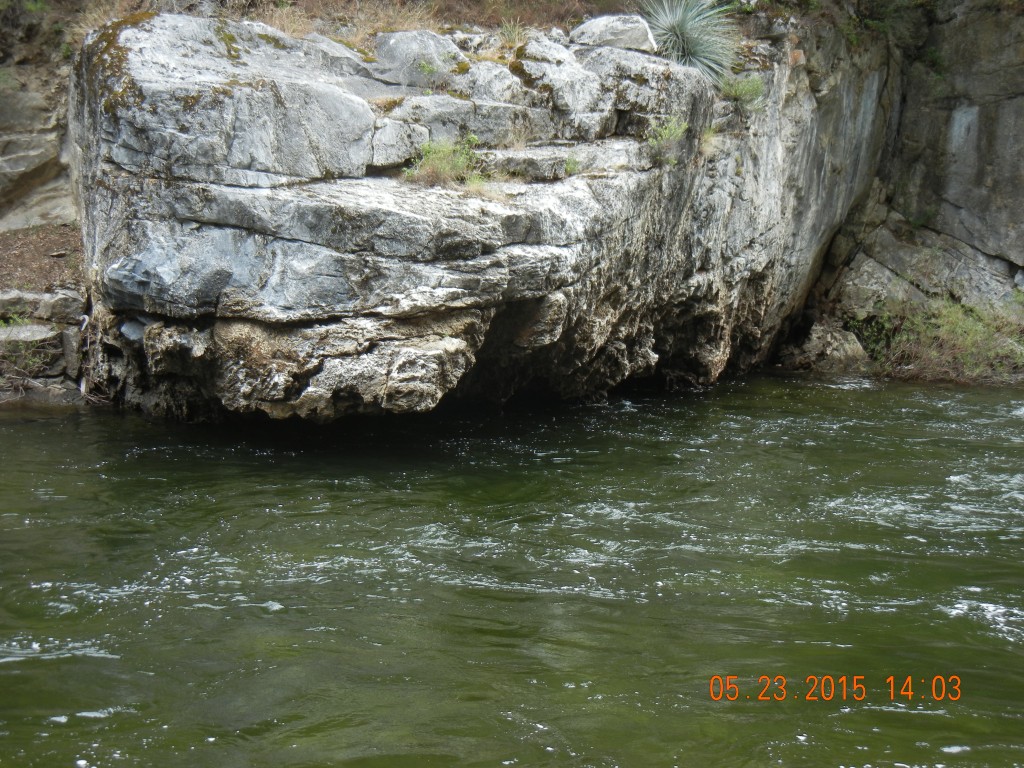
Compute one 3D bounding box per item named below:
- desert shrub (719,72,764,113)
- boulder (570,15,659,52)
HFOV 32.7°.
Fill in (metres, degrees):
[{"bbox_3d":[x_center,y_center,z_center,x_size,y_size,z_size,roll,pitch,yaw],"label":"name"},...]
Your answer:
[{"bbox_3d":[2.496,-3.157,18.900,0.467,0.420,0.450,0,6,0],"label":"desert shrub"},{"bbox_3d":[1.071,-3.735,18.600,0.919,0.393,0.650,0,6,0],"label":"boulder"}]

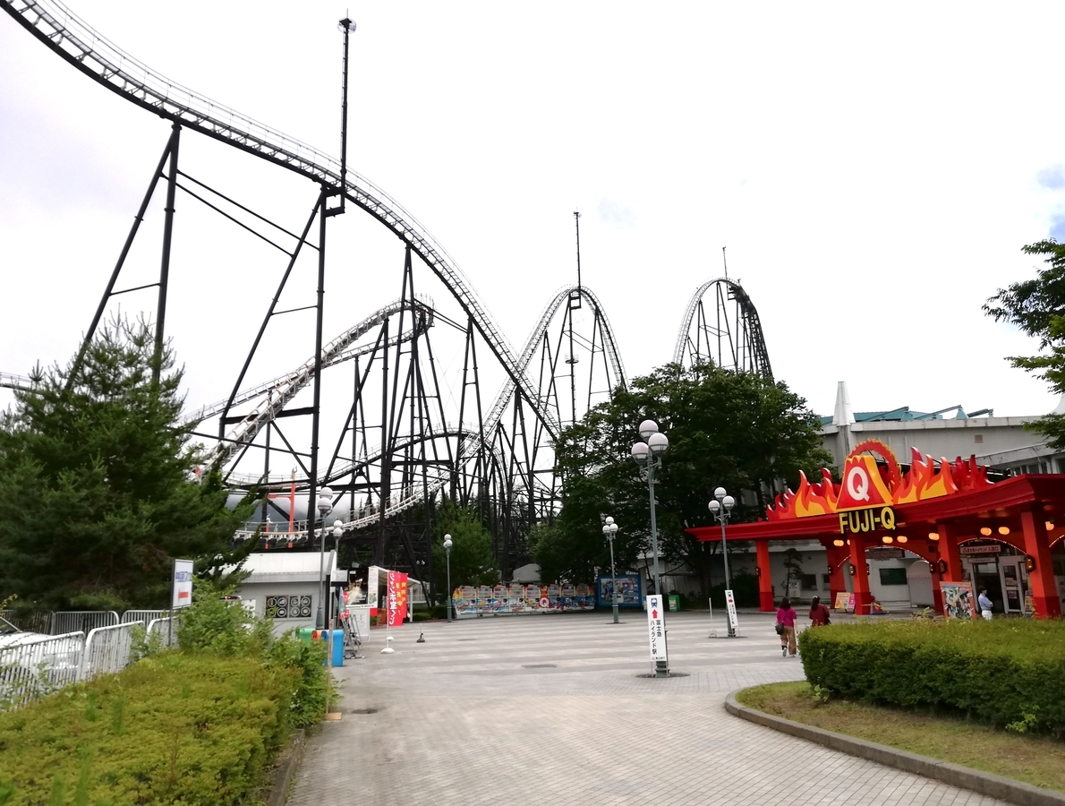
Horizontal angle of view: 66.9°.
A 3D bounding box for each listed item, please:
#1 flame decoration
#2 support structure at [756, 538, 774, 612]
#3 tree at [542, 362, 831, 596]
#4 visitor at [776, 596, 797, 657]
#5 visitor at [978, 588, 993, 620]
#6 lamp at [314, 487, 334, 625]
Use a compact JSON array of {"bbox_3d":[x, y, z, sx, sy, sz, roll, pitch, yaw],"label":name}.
[{"bbox_3d":[18.503,4.079,45.173,1.700,3.550,15.858,4,-14,-22],"label":"flame decoration"},{"bbox_3d":[15.591,11.532,54.174,0.750,4.676,0.750,2,-14,-17],"label":"support structure"},{"bbox_3d":[11.251,6.254,62.663,19.800,19.265,16.500,-2,-13,0],"label":"tree"},{"bbox_3d":[6.832,6.053,21.850,0.540,1.570,0.420,-6,-14,19],"label":"visitor"},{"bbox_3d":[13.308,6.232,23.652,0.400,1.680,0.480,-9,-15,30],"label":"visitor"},{"bbox_3d":[-7.519,5.899,28.828,0.450,5.780,1.600,1,-13,-11],"label":"lamp"}]

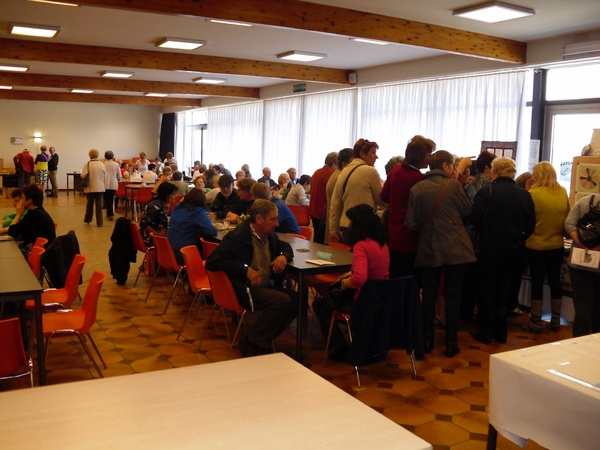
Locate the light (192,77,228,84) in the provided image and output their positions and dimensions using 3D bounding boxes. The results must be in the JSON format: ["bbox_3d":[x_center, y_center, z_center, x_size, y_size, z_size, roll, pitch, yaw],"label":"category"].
[{"bbox_3d":[-2.255,-3.607,15.600,0.650,0.080,0.650,-3,8,-30],"label":"light"}]

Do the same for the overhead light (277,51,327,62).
[{"bbox_3d":[0.027,-3.064,11.360,0.650,0.080,0.650,-3,8,-30],"label":"overhead light"}]

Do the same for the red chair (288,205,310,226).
[{"bbox_3d":[-0.033,0.046,10.212,0.470,0.760,0.520,2,7,6],"label":"red chair"}]

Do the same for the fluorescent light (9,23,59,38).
[{"bbox_3d":[-3.797,-2.790,8.950,0.650,0.080,0.650,-3,8,-30],"label":"fluorescent light"}]

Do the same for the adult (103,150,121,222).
[{"bbox_3d":[-4.229,-0.879,14.000,0.470,1.590,0.350,0,7,-14],"label":"adult"}]

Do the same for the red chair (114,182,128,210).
[{"bbox_3d":[-4.592,-0.695,15.983,0.460,0.760,0.520,-3,8,-30],"label":"red chair"}]

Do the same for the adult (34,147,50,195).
[{"bbox_3d":[-8.088,-1.649,19.600,0.480,1.670,0.380,1,7,-5],"label":"adult"}]

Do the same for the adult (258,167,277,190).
[{"bbox_3d":[-0.629,-0.508,12.566,0.520,1.280,0.680,-2,7,-25],"label":"adult"}]

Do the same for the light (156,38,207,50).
[{"bbox_3d":[-1.935,-2.944,10.190,0.650,0.080,0.650,-3,8,-30],"label":"light"}]

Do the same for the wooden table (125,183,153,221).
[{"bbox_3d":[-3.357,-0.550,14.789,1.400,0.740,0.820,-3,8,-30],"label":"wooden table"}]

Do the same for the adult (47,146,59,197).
[{"bbox_3d":[-8.012,-1.722,20.200,0.420,1.680,0.500,-1,7,-20],"label":"adult"}]

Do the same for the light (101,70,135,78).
[{"bbox_3d":[-4.207,-3.468,14.400,0.650,0.080,0.650,-3,8,-30],"label":"light"}]

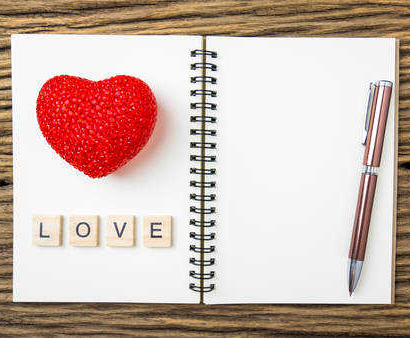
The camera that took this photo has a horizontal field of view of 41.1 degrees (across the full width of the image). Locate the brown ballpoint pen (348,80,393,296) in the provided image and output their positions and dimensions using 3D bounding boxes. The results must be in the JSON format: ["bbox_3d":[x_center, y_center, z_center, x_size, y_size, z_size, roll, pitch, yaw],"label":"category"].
[{"bbox_3d":[0.104,0.013,0.353,0.013,0.011,0.141,9,92,0],"label":"brown ballpoint pen"}]

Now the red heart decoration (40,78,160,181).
[{"bbox_3d":[-0.067,-0.026,0.338,0.074,0.040,0.064,1,92,0],"label":"red heart decoration"}]

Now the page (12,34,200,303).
[{"bbox_3d":[-0.065,0.001,0.360,0.123,0.002,0.176,1,92,0],"label":"page"}]

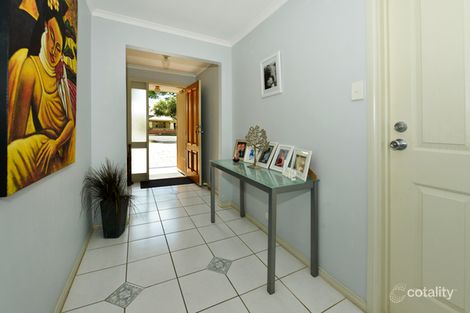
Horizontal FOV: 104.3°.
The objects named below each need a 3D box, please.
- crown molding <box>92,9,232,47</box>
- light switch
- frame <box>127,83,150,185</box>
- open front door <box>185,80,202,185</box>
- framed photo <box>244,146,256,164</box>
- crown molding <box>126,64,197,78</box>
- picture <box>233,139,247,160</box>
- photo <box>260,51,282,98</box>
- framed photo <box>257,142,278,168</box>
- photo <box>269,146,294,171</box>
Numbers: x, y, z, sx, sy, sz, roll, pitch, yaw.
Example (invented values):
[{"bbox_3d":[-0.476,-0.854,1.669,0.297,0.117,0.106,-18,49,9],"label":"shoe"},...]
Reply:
[{"bbox_3d":[-0.762,-1.586,2.317,1.669,0.085,0.080,-1,5,-27],"label":"crown molding"},{"bbox_3d":[0.793,-0.432,1.194,0.014,0.115,0.076,-1,5,-27],"label":"light switch"},{"bbox_3d":[-2.023,-0.521,3.866,0.381,2.091,0.070,-1,5,-27],"label":"frame"},{"bbox_3d":[-0.901,-0.512,3.982,0.045,2.101,0.824,-2,5,-34],"label":"open front door"},{"bbox_3d":[0.192,-0.026,2.199,0.020,0.180,0.149,13,-4,-39],"label":"framed photo"},{"bbox_3d":[-1.567,-1.867,4.021,1.463,0.085,0.080,-1,5,-27],"label":"crown molding"},{"bbox_3d":[0.073,-0.079,2.326,0.175,0.258,0.022,5,-9,36],"label":"picture"},{"bbox_3d":[0.372,-0.865,1.962,0.025,0.417,0.330,-1,5,-27],"label":"photo"},{"bbox_3d":[0.342,-0.022,1.950,0.022,0.273,0.216,21,-5,-26],"label":"framed photo"},{"bbox_3d":[0.446,0.007,1.783,0.022,0.268,0.196,21,-5,-26],"label":"photo"}]

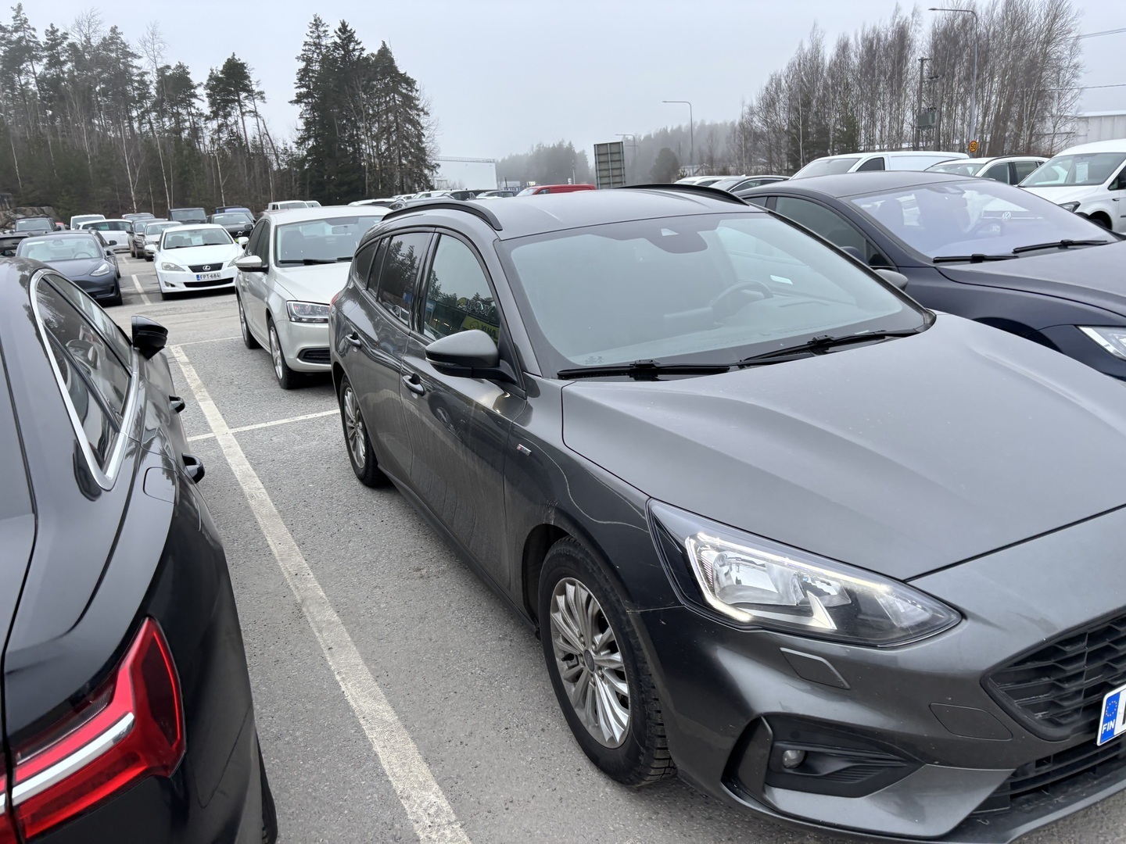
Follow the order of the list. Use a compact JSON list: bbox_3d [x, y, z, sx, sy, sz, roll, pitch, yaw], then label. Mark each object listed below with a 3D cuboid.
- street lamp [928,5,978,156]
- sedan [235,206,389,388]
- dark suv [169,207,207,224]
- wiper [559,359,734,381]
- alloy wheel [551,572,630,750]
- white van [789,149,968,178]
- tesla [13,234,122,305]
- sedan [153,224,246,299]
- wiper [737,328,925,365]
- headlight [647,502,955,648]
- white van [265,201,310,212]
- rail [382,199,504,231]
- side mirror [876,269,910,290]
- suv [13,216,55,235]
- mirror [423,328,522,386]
[{"bbox_3d":[21.755,-17.817,47.127,2.750,9.600,0.300,-7,14,-14],"label":"street lamp"},{"bbox_3d":[-2.343,-1.453,8.732,1.840,1.475,4.644,-12,17,-24],"label":"sedan"},{"bbox_3d":[-16.702,-8.634,37.993,1.850,1.820,4.500,-11,16,-24],"label":"dark suv"},{"bbox_3d":[0.241,-0.143,2.397,0.550,0.060,0.080,-3,15,-7],"label":"wiper"},{"bbox_3d":[0.139,0.595,2.187,0.170,0.437,0.437,-11,17,-24],"label":"alloy wheel"},{"bbox_3d":[7.690,-5.760,21.250,5.100,1.920,1.920,-11,16,-24],"label":"white van"},{"bbox_3d":[-10.033,-3.102,17.002,1.890,1.443,4.694,-12,17,-25],"label":"tesla"},{"bbox_3d":[-7.775,-3.510,18.007,1.850,1.430,4.580,-12,17,-25],"label":"sedan"},{"bbox_3d":[0.864,-0.244,2.660,0.700,0.070,0.080,-10,16,-21],"label":"wiper"},{"bbox_3d":[0.455,0.296,1.671,0.410,0.245,0.490,-11,17,-24],"label":"headlight"},{"bbox_3d":[-15.122,-11.213,47.127,1.900,1.960,4.900,-11,16,-24],"label":"white van"},{"bbox_3d":[-0.619,-0.926,3.787,0.085,0.130,1.830,-11,17,-24],"label":"rail"},{"bbox_3d":[1.293,-0.513,3.247,0.232,0.152,0.208,-11,17,-24],"label":"side mirror"},{"bbox_3d":[-24.197,-8.480,39.078,1.880,1.790,4.700,-11,16,-24],"label":"suv"},{"bbox_3d":[-0.281,-0.199,2.544,0.232,0.152,0.208,-11,17,-24],"label":"mirror"}]

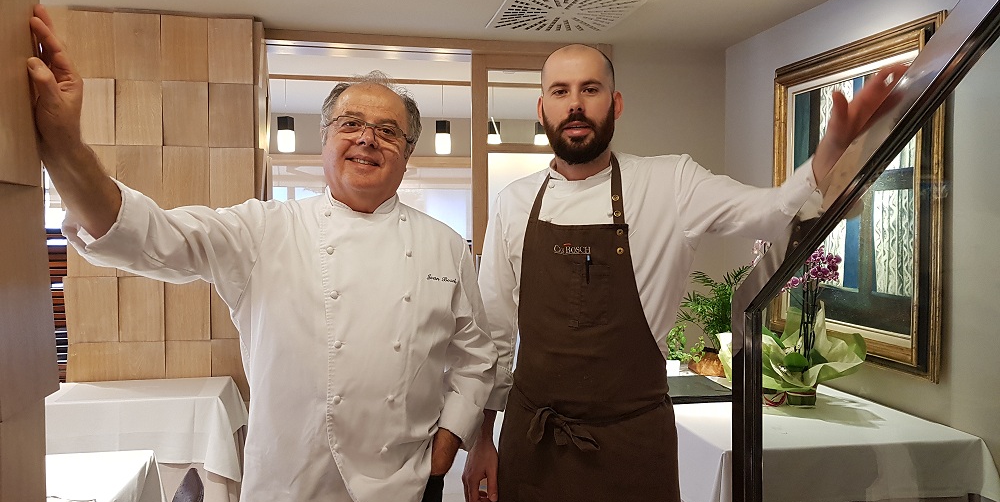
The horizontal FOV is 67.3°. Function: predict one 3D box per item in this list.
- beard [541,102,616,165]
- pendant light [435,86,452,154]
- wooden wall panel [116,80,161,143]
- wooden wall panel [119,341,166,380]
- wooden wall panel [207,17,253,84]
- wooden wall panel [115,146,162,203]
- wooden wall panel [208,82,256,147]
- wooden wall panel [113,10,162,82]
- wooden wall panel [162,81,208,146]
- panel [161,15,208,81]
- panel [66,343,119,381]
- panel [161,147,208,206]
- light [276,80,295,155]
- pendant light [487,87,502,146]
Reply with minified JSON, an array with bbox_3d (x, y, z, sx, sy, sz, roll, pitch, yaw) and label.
[{"bbox_3d":[0.169,-0.253,1.620,0.155,0.132,0.110,0,2,8],"label":"beard"},{"bbox_3d":[-0.376,-0.877,4.993,0.093,0.469,0.093,0,2,-11],"label":"pendant light"},{"bbox_3d":[-1.629,-0.622,3.401,0.195,0.290,0.030,0,2,-12],"label":"wooden wall panel"},{"bbox_3d":[-1.674,0.572,3.525,0.202,0.299,0.040,0,2,-11],"label":"wooden wall panel"},{"bbox_3d":[-1.240,-0.919,3.471,0.193,0.298,0.030,0,2,-12],"label":"wooden wall panel"},{"bbox_3d":[-1.670,-0.338,3.491,0.200,0.303,0.040,0,2,-11],"label":"wooden wall panel"},{"bbox_3d":[-1.269,-0.637,3.559,0.202,0.299,0.040,0,2,-11],"label":"wooden wall panel"},{"bbox_3d":[-1.667,-0.937,3.469,0.200,0.304,0.040,0,2,-11],"label":"wooden wall panel"},{"bbox_3d":[-1.468,-0.639,3.520,0.201,0.301,0.040,0,2,-11],"label":"wooden wall panel"},{"bbox_3d":[-1.434,-0.919,3.431,0.199,0.293,0.030,0,2,-12],"label":"panel"},{"bbox_3d":[-1.837,0.559,3.399,0.215,0.290,0.030,0,2,-12],"label":"panel"},{"bbox_3d":[-1.471,-0.337,3.531,0.205,0.303,0.040,0,2,-11],"label":"panel"},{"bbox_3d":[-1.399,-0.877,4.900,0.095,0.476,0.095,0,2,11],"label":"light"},{"bbox_3d":[-0.042,-0.879,5.059,0.093,0.469,0.093,0,2,-11],"label":"pendant light"}]

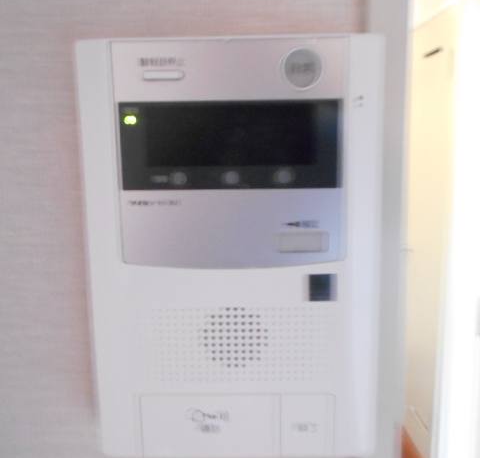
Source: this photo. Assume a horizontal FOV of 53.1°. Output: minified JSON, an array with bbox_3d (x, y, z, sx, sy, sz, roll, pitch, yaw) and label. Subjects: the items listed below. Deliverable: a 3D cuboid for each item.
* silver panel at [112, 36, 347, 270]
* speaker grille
[{"bbox_3d":[-0.004,-0.036,0.248,0.116,0.116,0.010,-1,9,2],"label":"silver panel"},{"bbox_3d":[-0.002,0.062,0.262,0.110,0.044,0.006,-1,9,2],"label":"speaker grille"}]

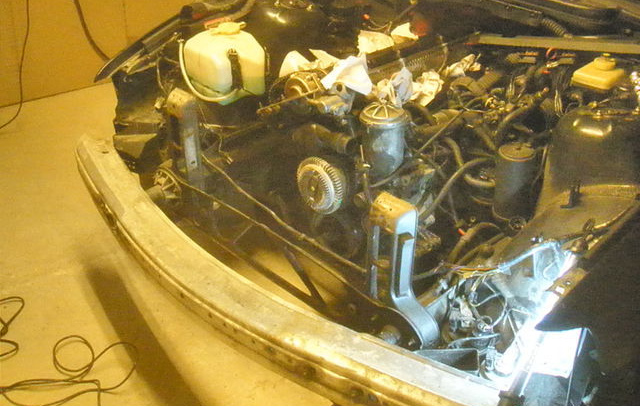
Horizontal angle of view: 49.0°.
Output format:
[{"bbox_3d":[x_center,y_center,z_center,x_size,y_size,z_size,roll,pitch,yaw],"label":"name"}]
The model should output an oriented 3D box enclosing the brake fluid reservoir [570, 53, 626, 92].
[{"bbox_3d":[0.837,-0.394,2.120,0.120,0.085,0.130,29,47,34],"label":"brake fluid reservoir"}]

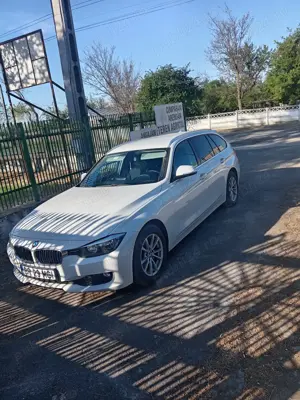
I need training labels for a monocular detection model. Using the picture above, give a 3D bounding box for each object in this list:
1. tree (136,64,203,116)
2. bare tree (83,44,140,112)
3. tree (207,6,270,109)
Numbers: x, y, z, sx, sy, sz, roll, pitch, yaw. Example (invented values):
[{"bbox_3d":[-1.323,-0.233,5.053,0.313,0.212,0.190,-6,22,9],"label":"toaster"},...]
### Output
[{"bbox_3d":[1.683,-7.785,24.684,5.100,5.510,4.900,-7,14,6],"label":"tree"},{"bbox_3d":[-2.879,-8.753,26.002,4.700,8.080,4.500,-10,14,-3],"label":"bare tree"},{"bbox_3d":[7.389,-11.047,26.155,5.000,9.320,4.800,-4,15,17],"label":"tree"}]

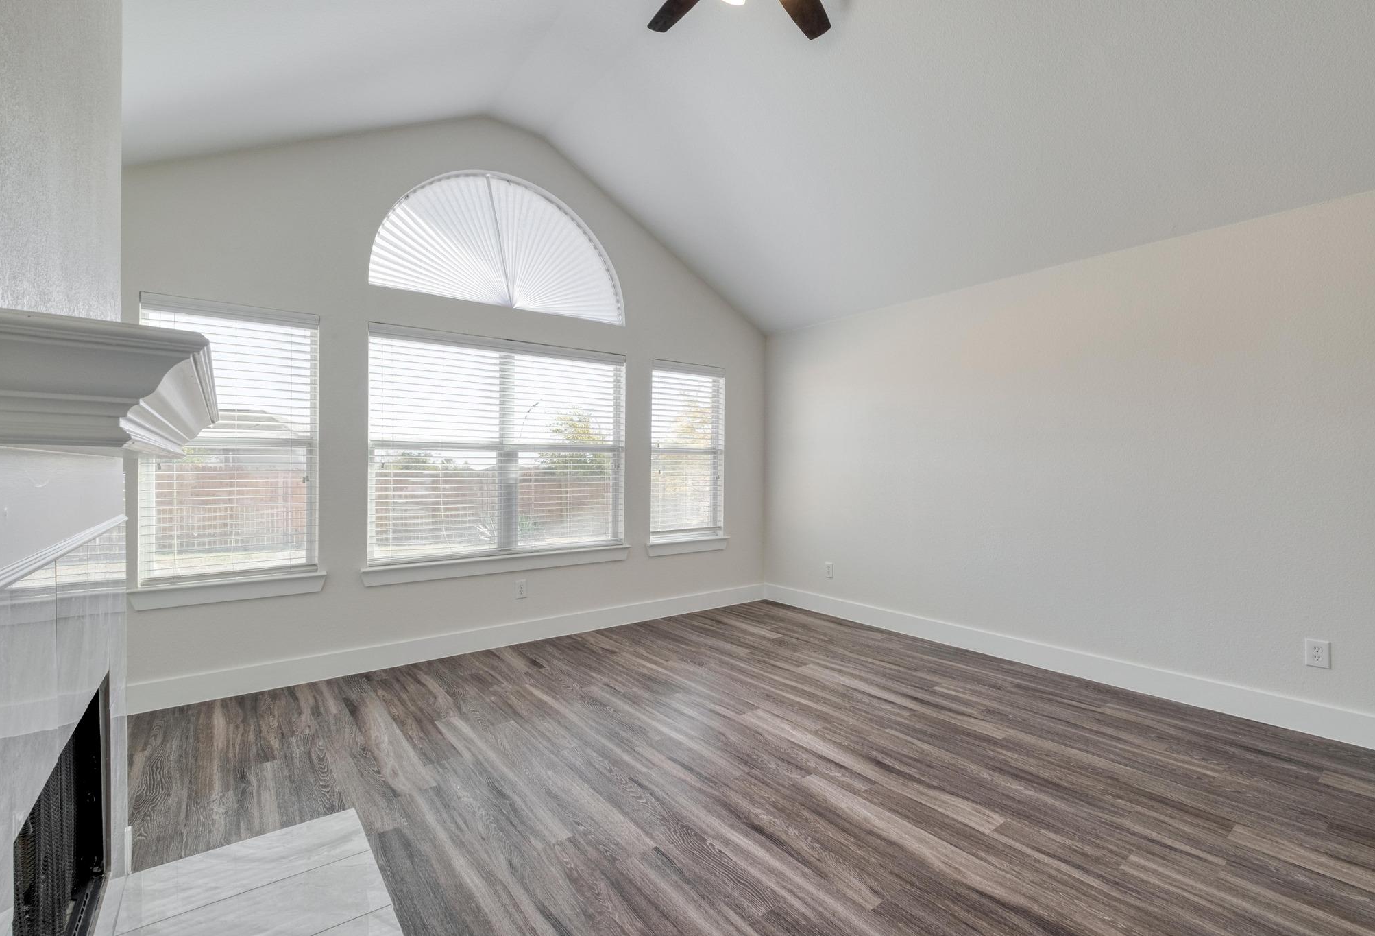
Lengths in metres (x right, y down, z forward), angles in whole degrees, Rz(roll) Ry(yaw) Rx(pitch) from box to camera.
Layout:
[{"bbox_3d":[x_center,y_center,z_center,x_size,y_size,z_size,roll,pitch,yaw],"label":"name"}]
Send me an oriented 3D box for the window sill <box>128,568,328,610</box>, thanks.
[{"bbox_3d":[-2.463,0.656,3.184,0.844,0.117,0.105,0,0,-37],"label":"window sill"}]

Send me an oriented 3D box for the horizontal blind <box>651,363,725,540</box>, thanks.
[{"bbox_3d":[-0.004,-0.136,5.090,0.788,1.510,0.090,0,0,-37],"label":"horizontal blind"}]

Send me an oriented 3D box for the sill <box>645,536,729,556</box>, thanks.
[{"bbox_3d":[0.003,0.677,5.059,0.869,0.117,0.105,0,0,-37],"label":"sill"}]

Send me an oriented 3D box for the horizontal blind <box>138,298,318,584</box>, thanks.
[{"bbox_3d":[-2.478,-0.142,3.209,0.765,1.479,0.090,0,0,-37],"label":"horizontal blind"}]

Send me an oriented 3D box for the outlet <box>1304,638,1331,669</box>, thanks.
[{"bbox_3d":[2.937,0.867,2.723,0.010,0.126,0.081,0,0,-37],"label":"outlet"}]

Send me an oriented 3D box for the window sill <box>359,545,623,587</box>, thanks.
[{"bbox_3d":[-1.236,0.666,4.117,1.886,0.117,0.105,0,0,-37],"label":"window sill"}]

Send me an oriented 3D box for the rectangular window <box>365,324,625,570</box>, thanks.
[{"bbox_3d":[-1.242,-0.140,4.140,1.808,1.496,0.065,0,0,-37],"label":"rectangular window"}]

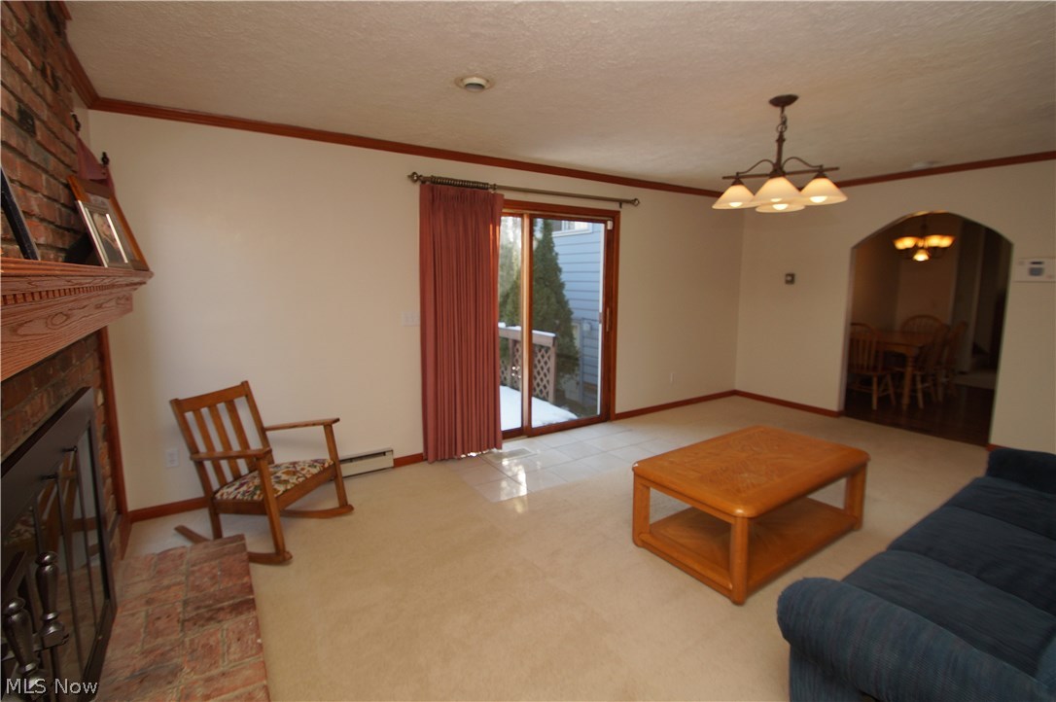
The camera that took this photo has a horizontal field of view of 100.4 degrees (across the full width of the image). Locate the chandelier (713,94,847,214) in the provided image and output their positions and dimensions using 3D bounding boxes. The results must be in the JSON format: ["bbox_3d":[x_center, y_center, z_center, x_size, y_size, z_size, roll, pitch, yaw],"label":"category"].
[{"bbox_3d":[1.430,-1.135,2.509,0.660,0.620,0.660,1,8,14],"label":"chandelier"}]

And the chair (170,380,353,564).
[{"bbox_3d":[-1.488,0.634,2.522,0.790,0.840,0.540,1,8,14],"label":"chair"}]

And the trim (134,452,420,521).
[{"bbox_3d":[-1.627,0.938,3.121,1.788,0.072,0.020,-6,10,-31],"label":"trim"}]

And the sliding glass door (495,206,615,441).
[{"bbox_3d":[0.080,-0.249,4.045,1.920,2.110,0.120,-6,10,-31],"label":"sliding glass door"}]

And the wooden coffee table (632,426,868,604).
[{"bbox_3d":[1.232,0.812,2.433,1.170,0.435,0.655,-6,10,-31],"label":"wooden coffee table"}]

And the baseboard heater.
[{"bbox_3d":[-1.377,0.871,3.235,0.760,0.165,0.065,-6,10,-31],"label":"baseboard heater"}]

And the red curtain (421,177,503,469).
[{"bbox_3d":[-0.504,-0.208,3.553,0.703,2.145,0.120,-6,10,-31],"label":"red curtain"}]

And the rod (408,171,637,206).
[{"bbox_3d":[0.110,-1.373,3.784,2.309,0.085,0.115,-6,10,-31],"label":"rod"}]

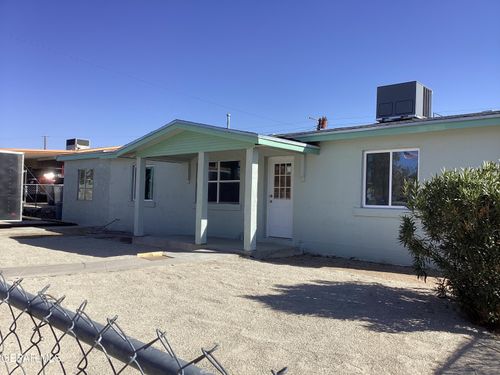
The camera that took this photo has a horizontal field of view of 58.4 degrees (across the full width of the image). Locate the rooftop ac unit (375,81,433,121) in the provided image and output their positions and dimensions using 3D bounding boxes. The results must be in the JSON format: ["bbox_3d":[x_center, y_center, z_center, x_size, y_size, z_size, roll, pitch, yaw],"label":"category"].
[{"bbox_3d":[4.684,-2.495,13.574,1.169,0.989,1.360,0,-2,40],"label":"rooftop ac unit"}]

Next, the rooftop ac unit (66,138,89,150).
[{"bbox_3d":[-11.097,-2.654,28.979,1.223,0.810,1.040,0,-2,40],"label":"rooftop ac unit"}]

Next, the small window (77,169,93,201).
[{"bbox_3d":[-6.425,-0.126,17.508,1.170,1.230,0.100,0,-2,40],"label":"small window"}]

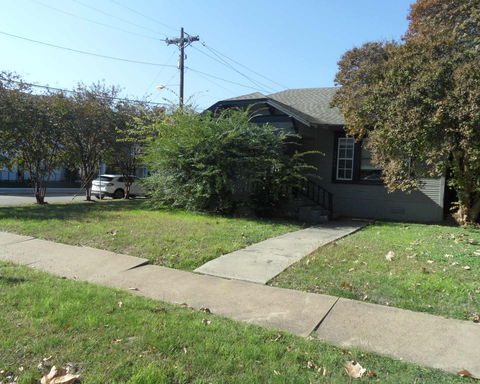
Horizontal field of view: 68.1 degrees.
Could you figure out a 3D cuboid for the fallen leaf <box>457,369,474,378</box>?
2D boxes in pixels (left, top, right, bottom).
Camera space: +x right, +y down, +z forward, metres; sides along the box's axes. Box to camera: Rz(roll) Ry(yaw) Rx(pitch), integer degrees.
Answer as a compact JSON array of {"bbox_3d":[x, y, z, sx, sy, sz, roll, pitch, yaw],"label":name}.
[{"bbox_3d":[1.791,1.440,2.820,0.135,0.035,0.100,4,4,34],"label":"fallen leaf"}]

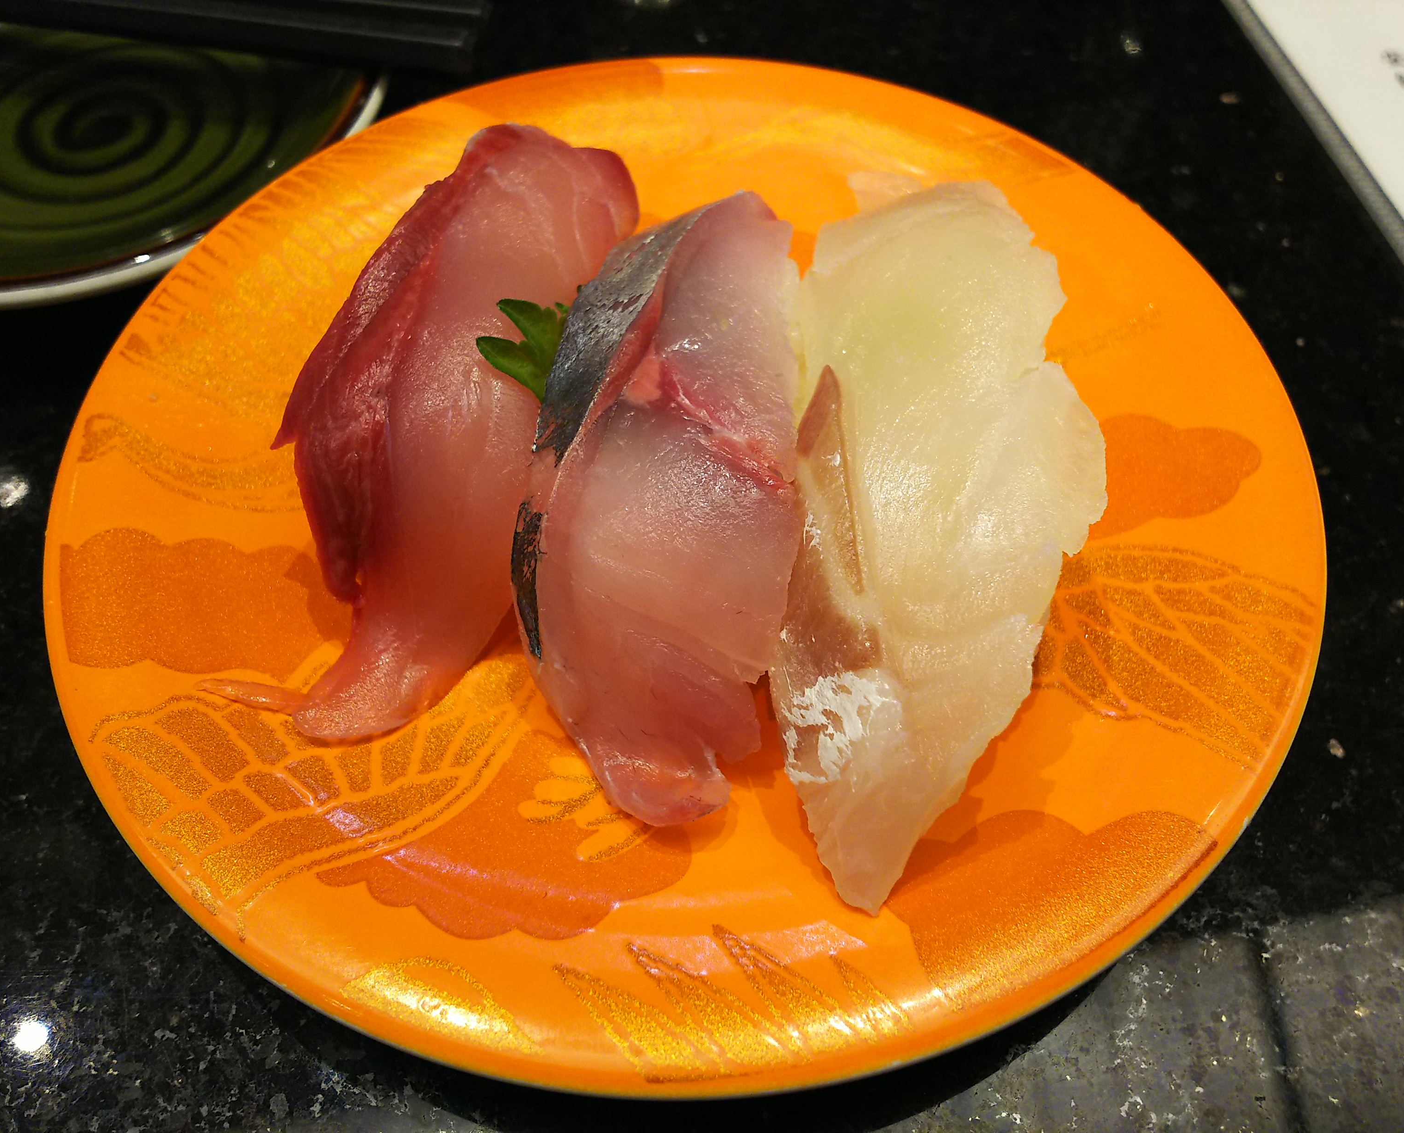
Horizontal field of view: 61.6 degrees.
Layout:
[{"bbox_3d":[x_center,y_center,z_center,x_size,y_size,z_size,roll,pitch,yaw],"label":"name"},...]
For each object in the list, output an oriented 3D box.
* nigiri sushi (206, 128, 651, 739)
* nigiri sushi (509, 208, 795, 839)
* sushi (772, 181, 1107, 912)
[{"bbox_3d":[-0.031,-0.025,0.150,0.036,0.028,0.093,13,58,9],"label":"nigiri sushi"},{"bbox_3d":[-0.005,-0.015,0.143,0.033,0.029,0.087,3,57,2],"label":"nigiri sushi"},{"bbox_3d":[0.029,-0.012,0.141,0.037,0.028,0.102,6,57,4],"label":"sushi"}]

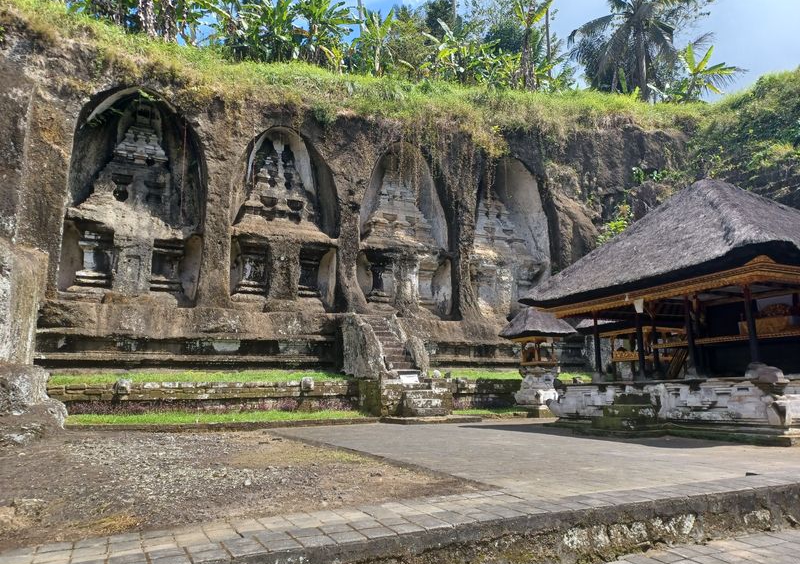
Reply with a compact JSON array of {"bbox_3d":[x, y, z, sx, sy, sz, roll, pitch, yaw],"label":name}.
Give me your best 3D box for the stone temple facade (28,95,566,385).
[{"bbox_3d":[-2.170,-1.316,22.452,19.837,9.794,2.822,4,-12,-24],"label":"stone temple facade"}]

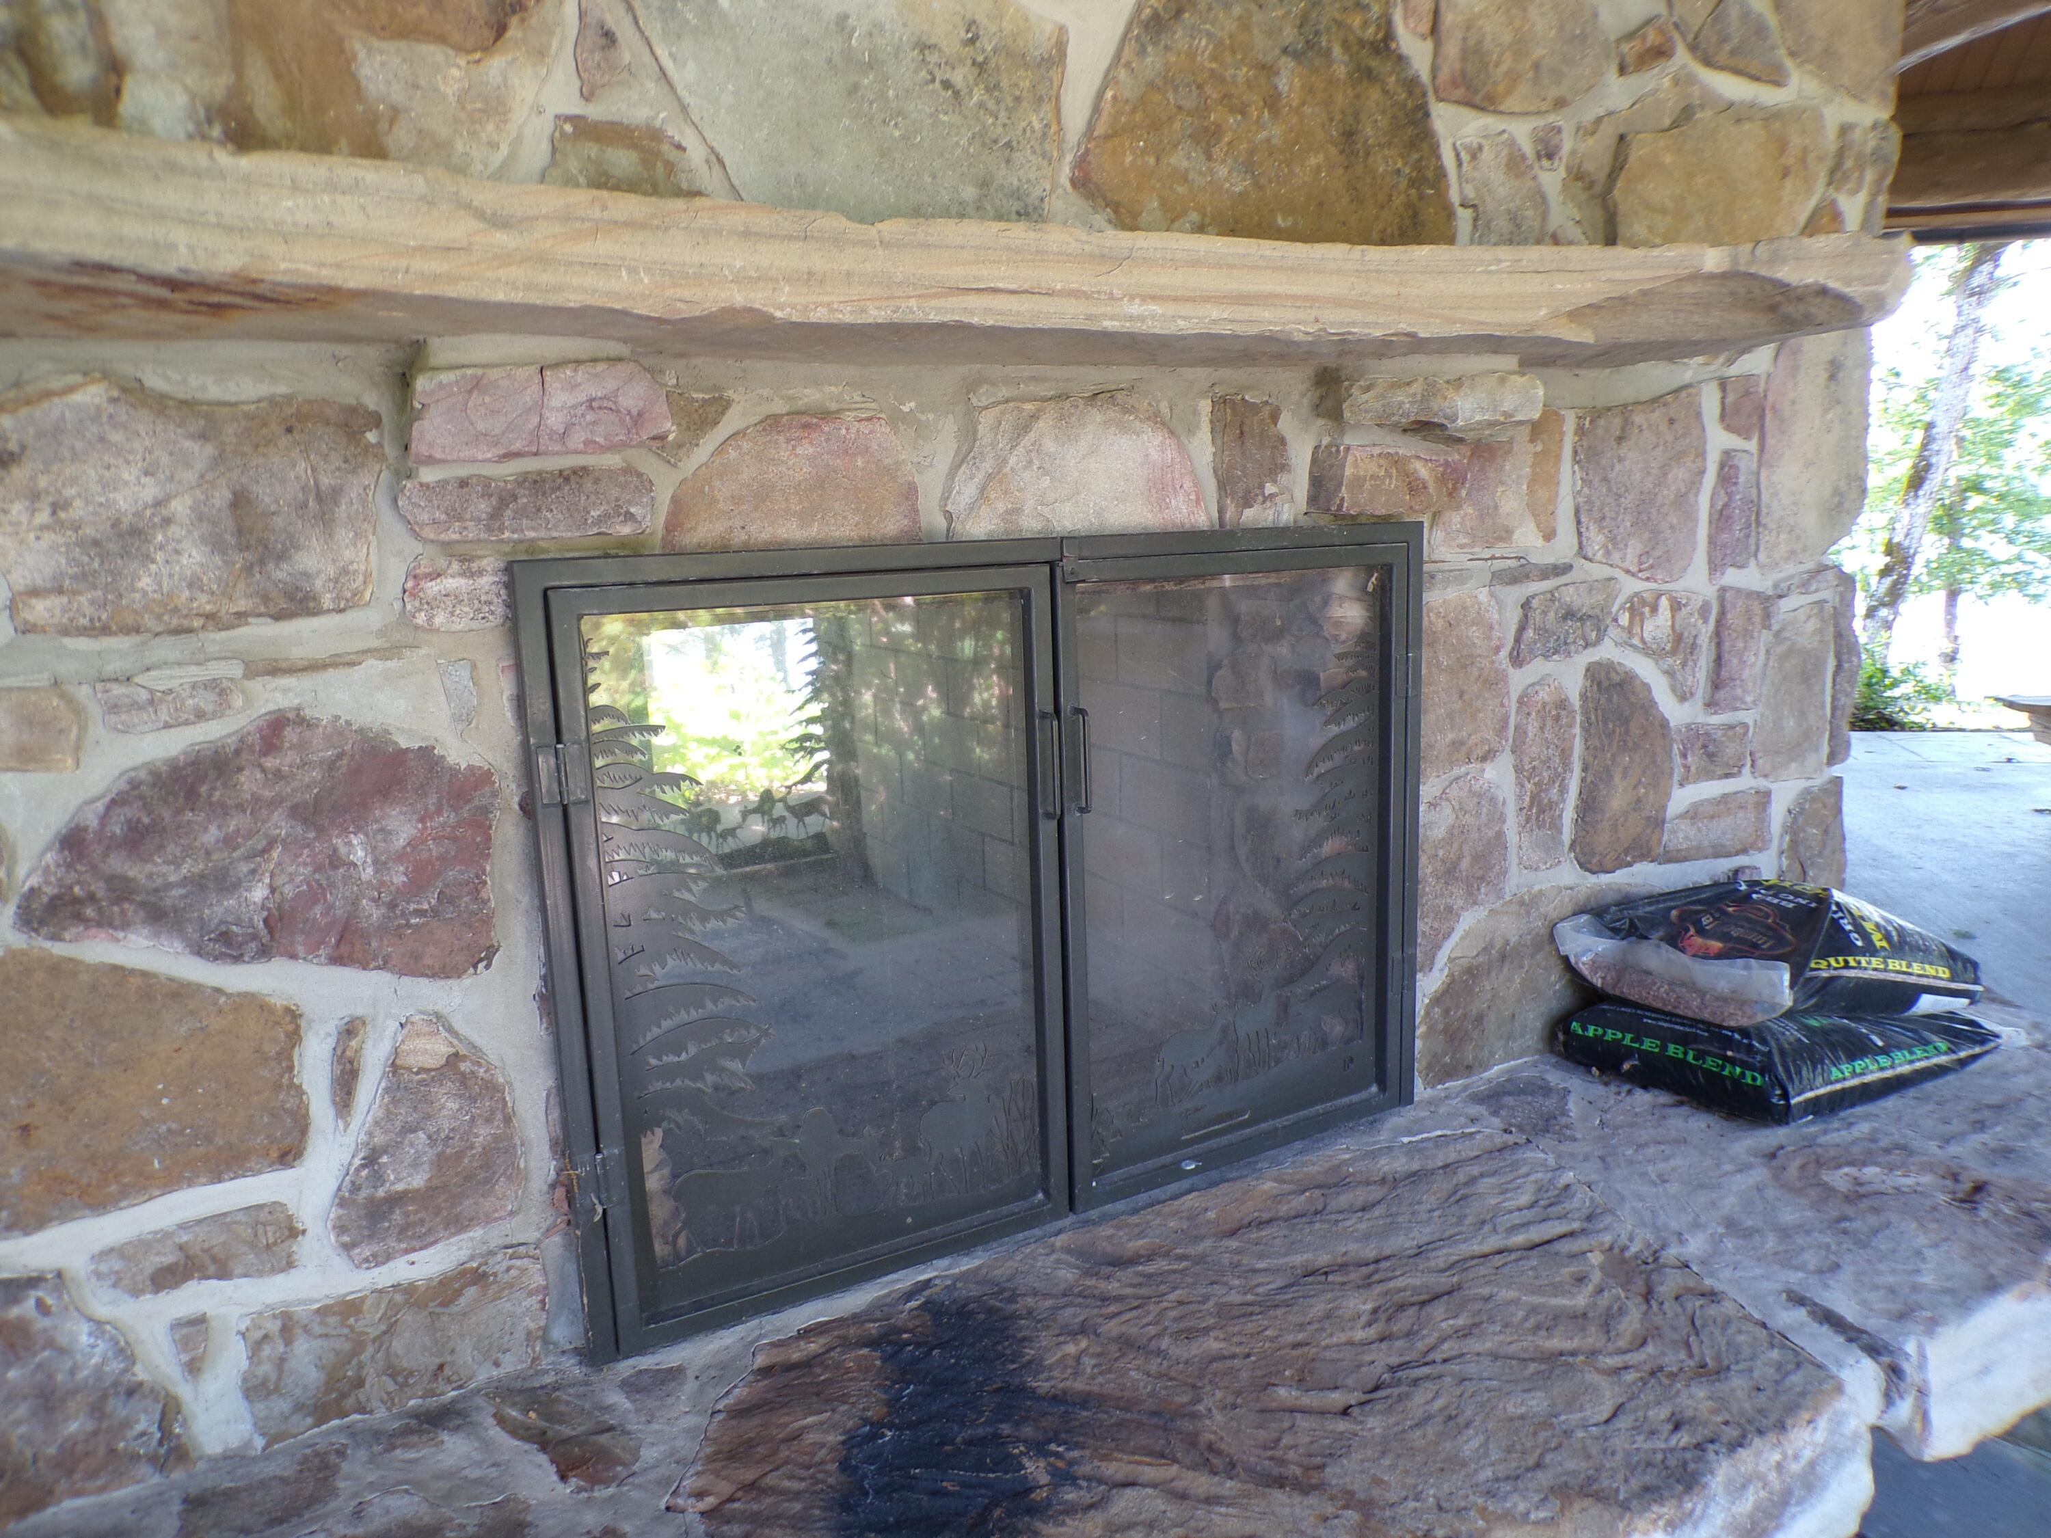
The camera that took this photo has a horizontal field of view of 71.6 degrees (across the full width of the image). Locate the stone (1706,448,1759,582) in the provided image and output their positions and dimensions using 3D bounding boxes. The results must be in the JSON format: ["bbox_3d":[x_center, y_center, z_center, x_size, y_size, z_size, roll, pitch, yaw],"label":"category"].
[{"bbox_3d":[0.988,-0.363,2.050,0.102,0.189,0.070,-8,13,-29],"label":"stone"}]

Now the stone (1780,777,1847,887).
[{"bbox_3d":[1.216,0.112,2.289,0.184,0.203,0.110,-8,13,-29],"label":"stone"}]

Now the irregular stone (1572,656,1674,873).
[{"bbox_3d":[0.809,-0.013,2.017,0.209,0.303,0.090,-8,13,-29],"label":"irregular stone"}]

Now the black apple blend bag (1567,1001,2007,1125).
[{"bbox_3d":[1.210,0.407,2.264,0.539,0.104,0.331,-8,12,-28],"label":"black apple blend bag"}]

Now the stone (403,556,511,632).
[{"bbox_3d":[-0.484,-0.151,1.208,0.090,0.063,0.060,-8,13,-29],"label":"stone"}]

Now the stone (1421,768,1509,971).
[{"bbox_3d":[0.616,0.143,2.115,0.191,0.293,0.090,-8,12,-29],"label":"stone"}]

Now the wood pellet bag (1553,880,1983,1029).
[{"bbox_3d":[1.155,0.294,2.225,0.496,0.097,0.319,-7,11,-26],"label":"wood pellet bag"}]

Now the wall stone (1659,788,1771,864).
[{"bbox_3d":[1.009,0.086,2.145,0.268,0.101,0.080,-8,13,-29],"label":"wall stone"}]

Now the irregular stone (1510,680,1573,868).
[{"bbox_3d":[0.754,0.002,2.167,0.139,0.299,0.090,-8,12,-29],"label":"irregular stone"}]

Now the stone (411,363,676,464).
[{"bbox_3d":[-0.411,-0.297,1.194,0.208,0.083,0.085,-8,13,-29],"label":"stone"}]

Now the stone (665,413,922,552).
[{"bbox_3d":[-0.259,-0.305,1.527,0.284,0.141,0.090,-8,12,-29],"label":"stone"}]

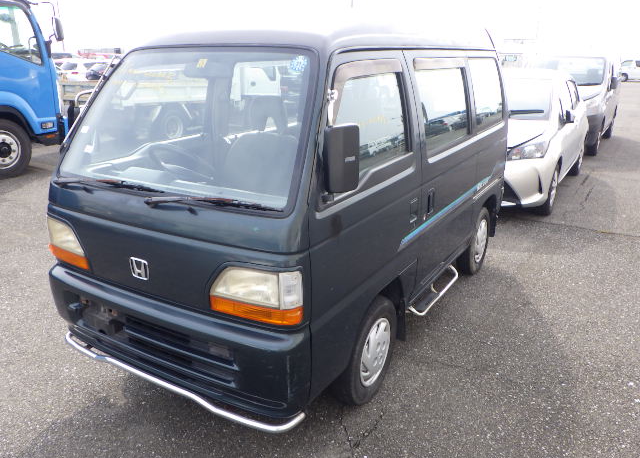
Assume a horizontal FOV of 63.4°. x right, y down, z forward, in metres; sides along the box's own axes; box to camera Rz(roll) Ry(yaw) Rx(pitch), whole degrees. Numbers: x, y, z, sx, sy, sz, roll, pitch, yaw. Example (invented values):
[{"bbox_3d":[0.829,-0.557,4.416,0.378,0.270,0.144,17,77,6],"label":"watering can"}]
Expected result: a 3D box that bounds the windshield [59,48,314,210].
[{"bbox_3d":[-0.585,-0.457,2.110,1.280,0.660,0.110,10,-13,30],"label":"windshield"}]

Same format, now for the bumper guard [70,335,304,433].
[{"bbox_3d":[-0.689,0.622,2.266,1.350,0.085,0.220,10,21,30],"label":"bumper guard"}]

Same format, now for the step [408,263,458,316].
[{"bbox_3d":[0.697,0.369,3.154,0.140,0.075,0.710,10,21,30],"label":"step"}]

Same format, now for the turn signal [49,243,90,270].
[{"bbox_3d":[-1.137,0.124,2.408,0.330,0.080,0.110,16,24,42],"label":"turn signal"}]

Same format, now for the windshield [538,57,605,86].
[{"bbox_3d":[4.435,-2.852,9.356,1.300,0.140,0.720,10,64,30],"label":"windshield"}]

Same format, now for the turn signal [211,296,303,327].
[{"bbox_3d":[-0.234,0.287,1.877,0.330,0.080,0.110,5,19,18],"label":"turn signal"}]

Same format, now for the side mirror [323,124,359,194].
[{"bbox_3d":[0.074,-0.246,1.834,0.135,0.230,0.080,10,21,30],"label":"side mirror"}]

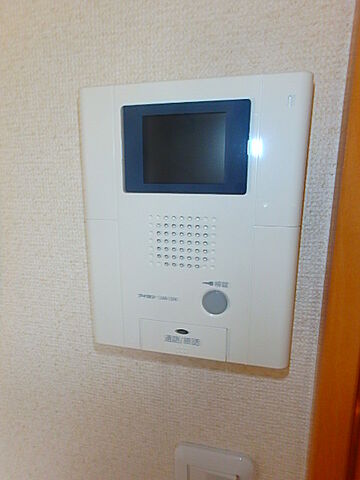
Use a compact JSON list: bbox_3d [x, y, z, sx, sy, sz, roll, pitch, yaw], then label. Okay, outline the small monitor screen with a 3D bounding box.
[{"bbox_3d":[0.003,-0.065,0.211,0.059,0.047,0.008,3,11,12],"label":"small monitor screen"}]

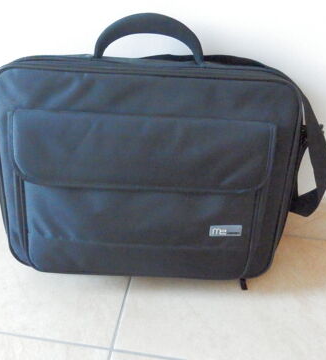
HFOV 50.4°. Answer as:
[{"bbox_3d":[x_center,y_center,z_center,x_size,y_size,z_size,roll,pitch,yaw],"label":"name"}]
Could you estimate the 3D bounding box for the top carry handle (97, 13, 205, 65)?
[{"bbox_3d":[-0.018,-0.185,0.457,0.148,0.065,0.028,3,22,-1],"label":"top carry handle"}]

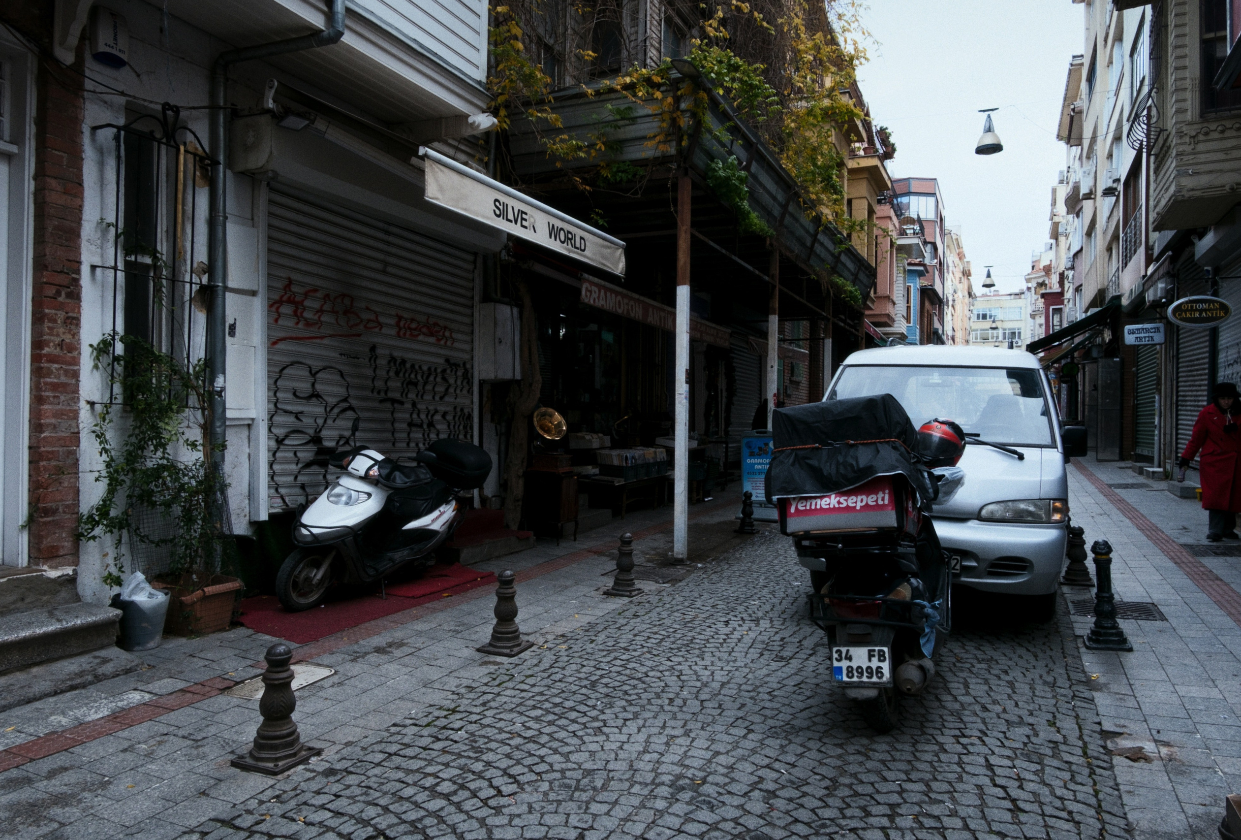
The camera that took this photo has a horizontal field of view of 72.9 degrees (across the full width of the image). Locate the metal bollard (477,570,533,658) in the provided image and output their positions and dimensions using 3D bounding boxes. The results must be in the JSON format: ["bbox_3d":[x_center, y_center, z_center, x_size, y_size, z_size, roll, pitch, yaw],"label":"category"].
[{"bbox_3d":[-0.706,1.145,5.153,0.250,0.465,0.250,1,0,24],"label":"metal bollard"}]

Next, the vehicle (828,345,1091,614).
[{"bbox_3d":[2.855,0.383,7.487,1.760,1.970,4.700,1,1,24],"label":"vehicle"}]

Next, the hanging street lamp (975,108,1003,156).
[{"bbox_3d":[6.671,-5.213,15.200,0.450,0.830,0.450,1,0,24],"label":"hanging street lamp"}]

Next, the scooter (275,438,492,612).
[{"bbox_3d":[-1.877,0.775,6.556,0.720,1.130,1.920,5,2,28],"label":"scooter"}]

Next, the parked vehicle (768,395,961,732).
[{"bbox_3d":[1.388,0.652,4.358,0.760,1.490,1.880,-3,-2,26],"label":"parked vehicle"}]

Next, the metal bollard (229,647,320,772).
[{"bbox_3d":[-1.420,1.161,3.476,0.250,0.465,0.250,1,0,24],"label":"metal bollard"}]

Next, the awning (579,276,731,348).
[{"bbox_3d":[0.766,-1.611,13.469,0.350,0.360,6.567,1,0,24],"label":"awning"}]

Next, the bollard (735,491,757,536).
[{"bbox_3d":[1.517,1.099,10.094,0.250,0.465,0.250,1,0,24],"label":"bollard"}]

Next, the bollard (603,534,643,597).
[{"bbox_3d":[0.023,1.130,6.738,0.250,0.465,0.250,1,0,24],"label":"bollard"}]

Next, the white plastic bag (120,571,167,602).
[{"bbox_3d":[-2.870,1.007,5.050,0.240,0.210,0.240,1,0,24],"label":"white plastic bag"}]

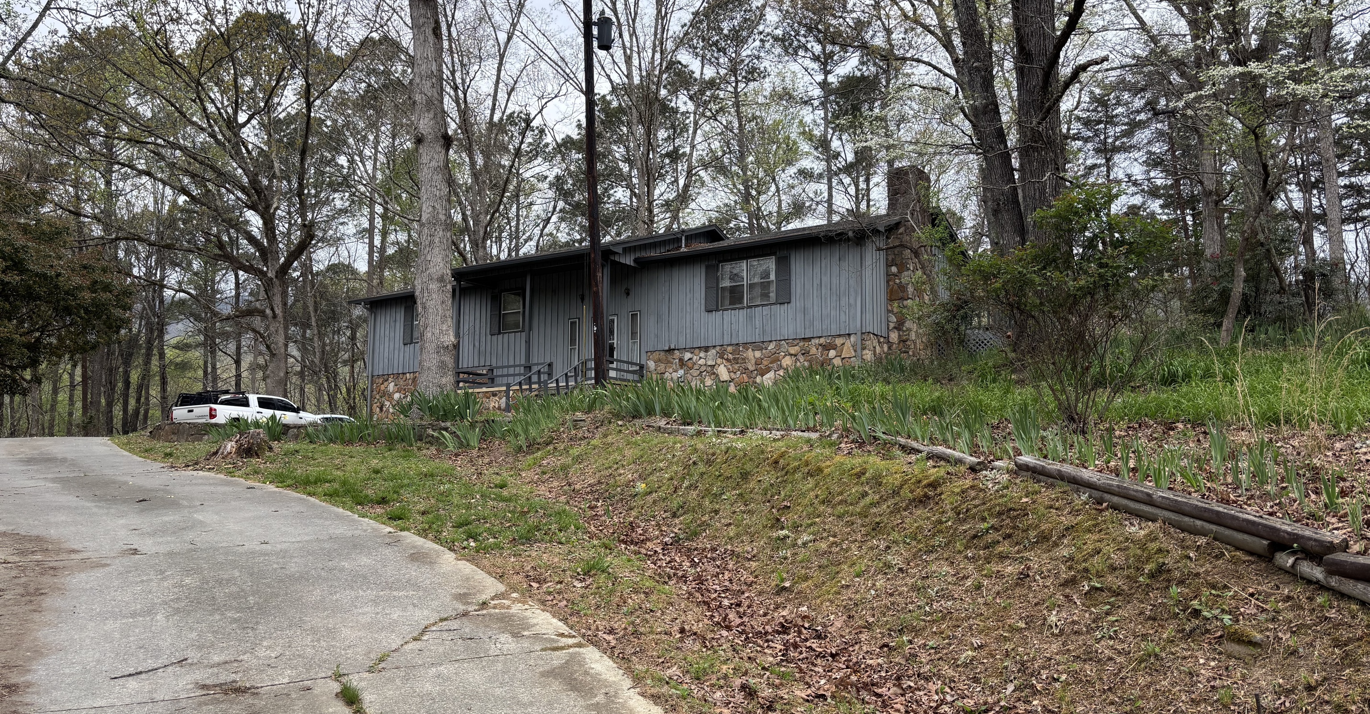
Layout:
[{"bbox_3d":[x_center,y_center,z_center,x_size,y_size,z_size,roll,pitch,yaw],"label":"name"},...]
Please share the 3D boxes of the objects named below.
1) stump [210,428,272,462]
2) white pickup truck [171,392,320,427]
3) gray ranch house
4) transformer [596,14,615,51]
[{"bbox_3d":[-7.434,1.458,17.200,0.970,0.500,0.850,3,-9,-23],"label":"stump"},{"bbox_3d":[-16.044,2.414,38.259,2.030,1.970,5.810,-5,-7,23],"label":"white pickup truck"},{"bbox_3d":[-1.267,-1.021,34.480,20.100,6.600,10.500,-5,-9,31],"label":"gray ranch house"},{"bbox_3d":[-1.829,-7.487,23.600,0.430,0.820,0.360,0,-8,0],"label":"transformer"}]

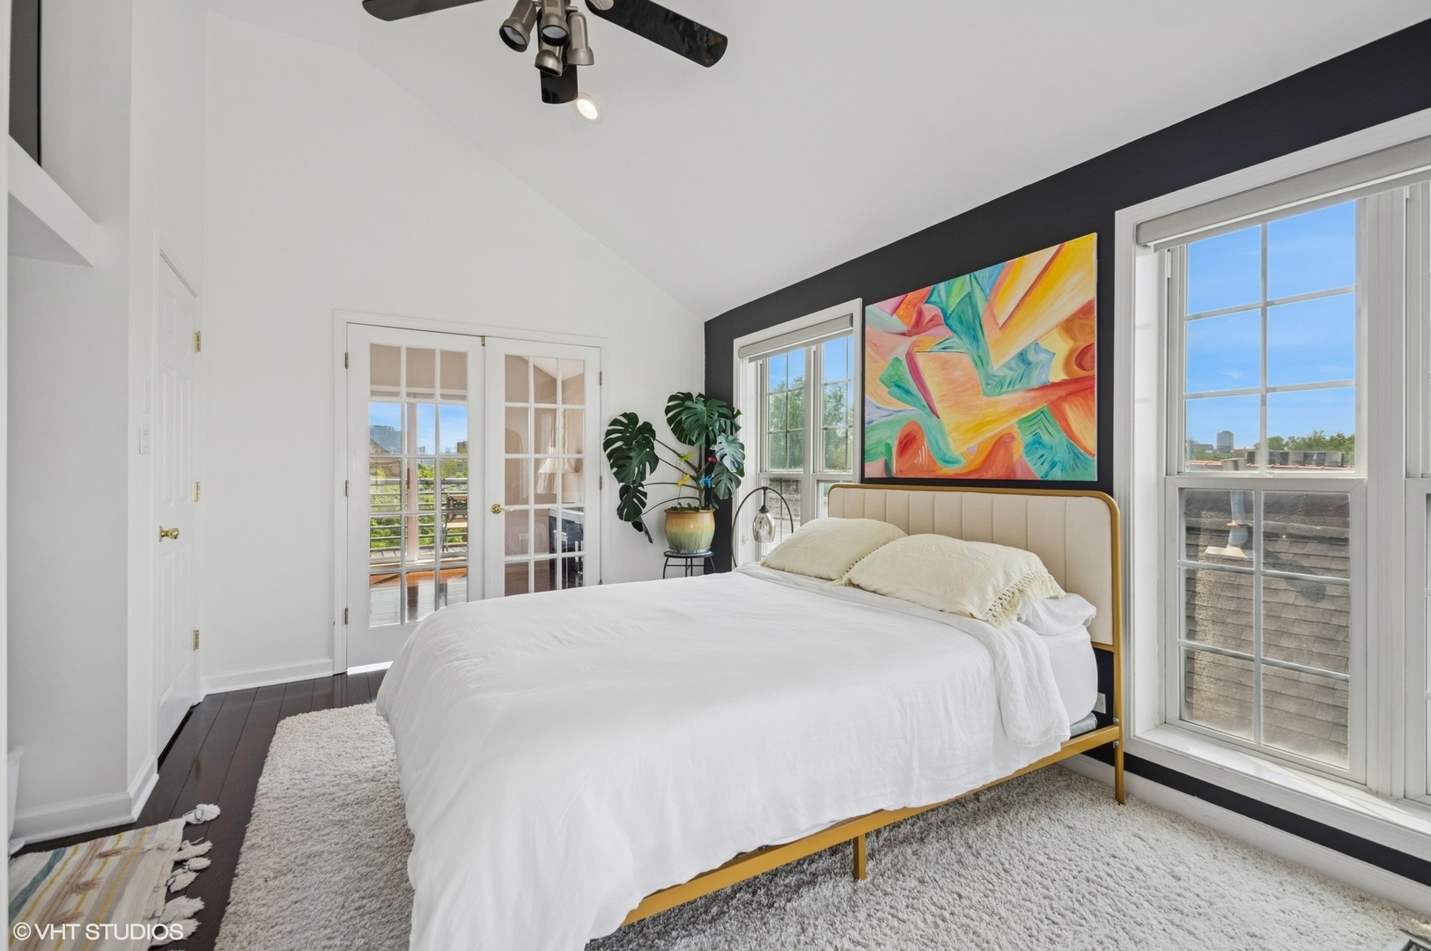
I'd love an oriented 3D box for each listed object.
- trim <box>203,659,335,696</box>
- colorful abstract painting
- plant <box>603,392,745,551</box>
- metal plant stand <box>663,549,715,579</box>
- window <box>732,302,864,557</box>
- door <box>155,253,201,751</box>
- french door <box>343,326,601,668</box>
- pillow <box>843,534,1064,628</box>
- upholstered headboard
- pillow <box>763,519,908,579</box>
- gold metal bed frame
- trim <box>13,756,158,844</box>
[{"bbox_3d":[-2.431,1.097,3.256,0.560,0.092,0.020,0,1,-32],"label":"trim"},{"bbox_3d":[1.114,-0.441,2.706,0.035,0.920,1.160,0,1,-32],"label":"colorful abstract painting"},{"bbox_3d":[-0.281,-0.027,4.050,0.950,1.090,0.750,0,0,-6],"label":"plant"},{"bbox_3d":[-0.178,0.840,4.133,0.360,0.590,0.360,0,1,-32],"label":"metal plant stand"},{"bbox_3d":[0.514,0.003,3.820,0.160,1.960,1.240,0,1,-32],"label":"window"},{"bbox_3d":[-2.388,0.128,2.639,0.050,2.030,0.750,0,1,-32],"label":"door"},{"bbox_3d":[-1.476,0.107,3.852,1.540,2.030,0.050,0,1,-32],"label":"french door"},{"bbox_3d":[0.914,0.365,2.321,0.460,0.240,0.800,0,1,-28],"label":"pillow"},{"bbox_3d":[1.023,0.327,2.727,0.060,0.560,1.560,0,1,-28],"label":"upholstered headboard"},{"bbox_3d":[0.594,0.345,2.910,0.450,0.240,0.760,0,1,-28],"label":"pillow"},{"bbox_3d":[0.109,0.596,2.233,2.130,1.070,1.570,0,1,-28],"label":"gold metal bed frame"},{"bbox_3d":[-2.163,1.106,2.046,0.360,0.094,0.380,0,1,-32],"label":"trim"}]

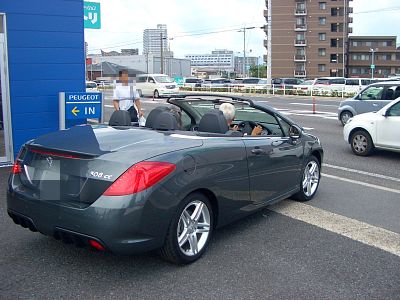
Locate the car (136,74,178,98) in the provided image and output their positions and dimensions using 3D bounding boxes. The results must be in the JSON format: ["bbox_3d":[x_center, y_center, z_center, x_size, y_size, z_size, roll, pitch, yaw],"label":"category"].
[{"bbox_3d":[-3.759,-5.361,34.188,1.800,1.930,4.800,-5,11,-28],"label":"car"}]

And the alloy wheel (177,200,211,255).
[{"bbox_3d":[-0.115,0.696,3.667,0.200,0.485,0.485,7,11,37],"label":"alloy wheel"}]

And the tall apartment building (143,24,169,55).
[{"bbox_3d":[-51.393,-111.951,467.871,27.000,66.000,20.000,0,10,-2],"label":"tall apartment building"}]

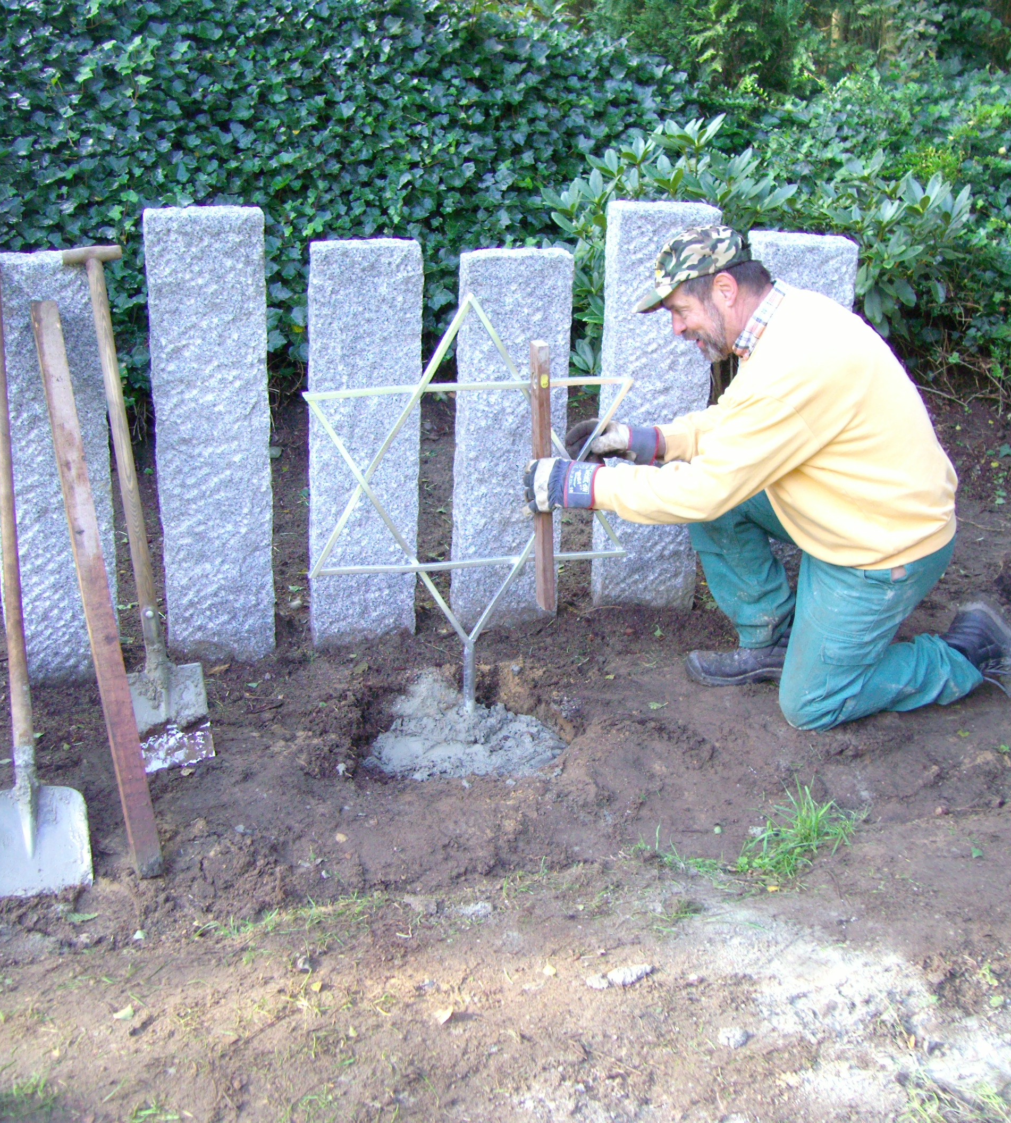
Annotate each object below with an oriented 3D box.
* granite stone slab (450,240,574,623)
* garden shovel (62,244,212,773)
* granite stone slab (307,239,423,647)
[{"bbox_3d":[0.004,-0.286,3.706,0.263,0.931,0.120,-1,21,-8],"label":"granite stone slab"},{"bbox_3d":[-0.789,-0.109,3.212,0.175,1.138,0.080,-9,-5,-13],"label":"garden shovel"},{"bbox_3d":[-0.345,-0.274,3.686,0.254,0.996,0.120,-2,21,-9],"label":"granite stone slab"}]

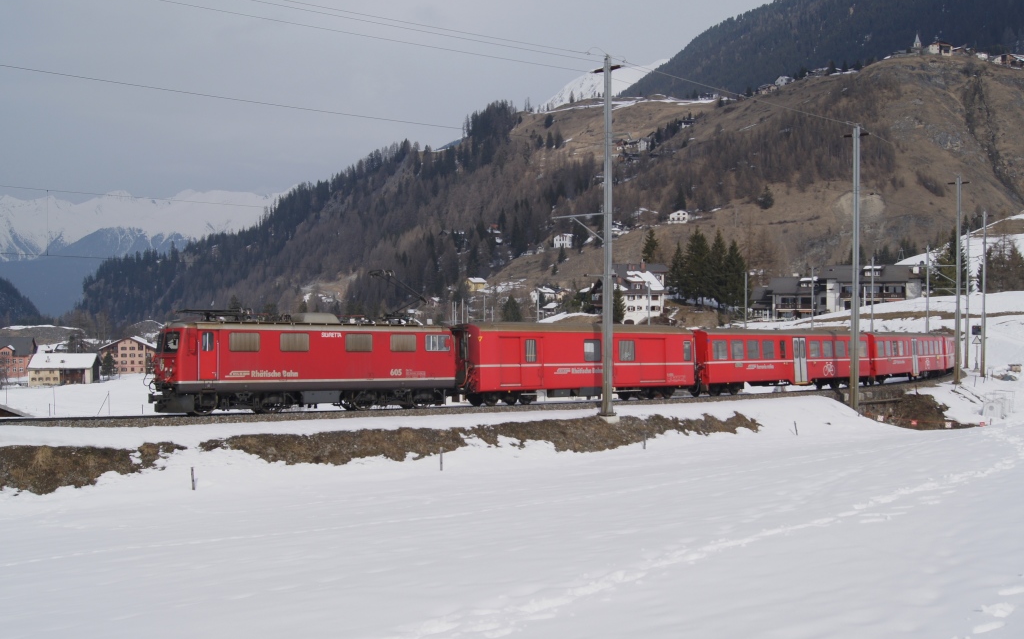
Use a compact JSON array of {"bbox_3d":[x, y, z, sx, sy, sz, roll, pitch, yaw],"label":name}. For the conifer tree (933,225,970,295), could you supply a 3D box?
[{"bbox_3d":[91.272,-12.018,195.000,7.300,14.600,7.300,0,1,0],"label":"conifer tree"}]

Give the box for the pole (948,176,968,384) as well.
[{"bbox_3d":[33.620,-2.980,70.700,0.500,15.600,0.500,1,1,37],"label":"pole"}]

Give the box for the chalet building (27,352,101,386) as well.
[{"bbox_3d":[-155.279,17.599,326.000,20.000,11.400,11.000,0,1,-8],"label":"chalet building"}]

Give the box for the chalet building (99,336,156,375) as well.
[{"bbox_3d":[-150.000,14.200,371.000,22.000,14.500,18.000,0,1,-12],"label":"chalet building"}]

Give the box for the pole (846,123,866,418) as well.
[{"bbox_3d":[19.870,-2.950,54.200,0.500,16.300,0.500,1,2,45],"label":"pole"}]

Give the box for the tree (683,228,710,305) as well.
[{"bbox_3d":[40.271,-11.465,205.000,6.000,17.000,6.000,0,1,0],"label":"tree"}]

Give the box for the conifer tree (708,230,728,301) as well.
[{"bbox_3d":[51.740,-13.030,235.000,5.300,19.000,5.300,0,1,0],"label":"conifer tree"}]

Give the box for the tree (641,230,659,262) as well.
[{"bbox_3d":[41.312,-21.133,280.000,5.800,11.500,5.800,0,1,0],"label":"tree"}]

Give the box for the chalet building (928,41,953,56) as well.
[{"bbox_3d":[324.314,-205.077,710.000,12.000,9.800,12.500,0,1,-13],"label":"chalet building"}]

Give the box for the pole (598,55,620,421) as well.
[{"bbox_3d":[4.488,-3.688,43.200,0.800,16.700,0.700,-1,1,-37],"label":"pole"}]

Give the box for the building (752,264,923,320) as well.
[{"bbox_3d":[61.962,-5.103,181.000,29.500,11.000,13.000,0,1,12],"label":"building"}]

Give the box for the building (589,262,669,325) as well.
[{"bbox_3d":[30.820,-6.560,246.000,18.500,15.500,13.500,0,1,12],"label":"building"}]

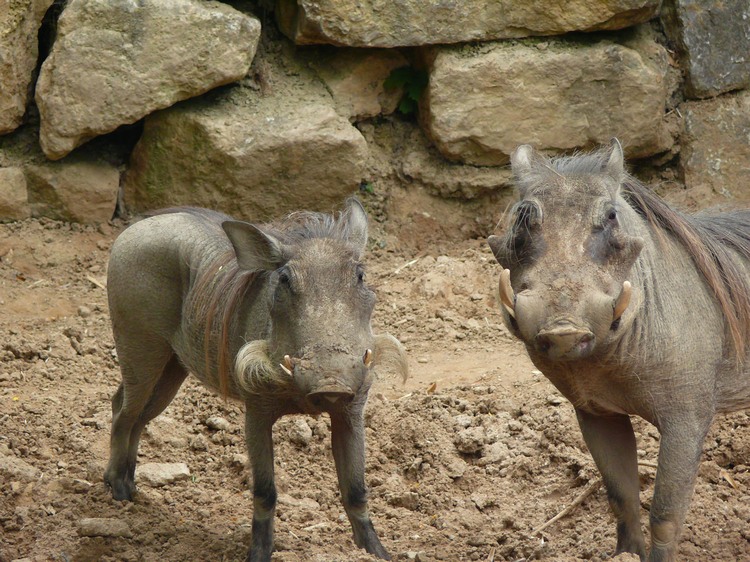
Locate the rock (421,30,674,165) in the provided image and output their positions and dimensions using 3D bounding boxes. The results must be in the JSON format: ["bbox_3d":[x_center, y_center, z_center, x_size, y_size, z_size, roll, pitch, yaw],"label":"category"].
[{"bbox_3d":[0.376,-0.402,14.837,0.548,0.278,0.280,0,12,0],"label":"rock"}]

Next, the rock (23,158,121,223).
[{"bbox_3d":[-0.665,-0.198,14.738,0.197,0.124,0.180,0,12,0],"label":"rock"}]

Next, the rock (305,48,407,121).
[{"bbox_3d":[-0.048,-0.445,15.048,0.236,0.152,0.200,0,12,0],"label":"rock"}]

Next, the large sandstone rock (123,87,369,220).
[{"bbox_3d":[-0.281,-0.273,14.757,0.534,0.276,0.320,0,12,0],"label":"large sandstone rock"}]

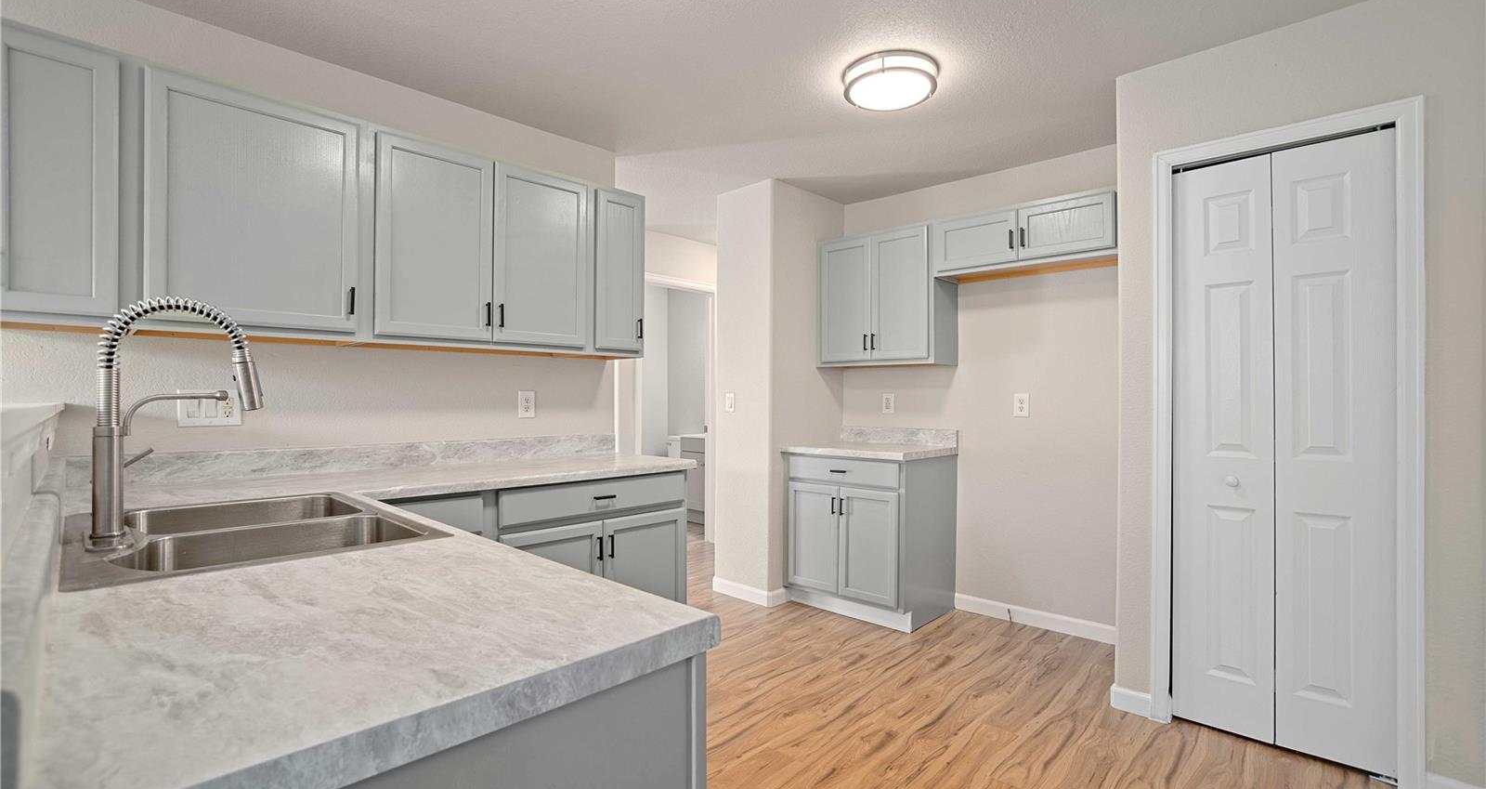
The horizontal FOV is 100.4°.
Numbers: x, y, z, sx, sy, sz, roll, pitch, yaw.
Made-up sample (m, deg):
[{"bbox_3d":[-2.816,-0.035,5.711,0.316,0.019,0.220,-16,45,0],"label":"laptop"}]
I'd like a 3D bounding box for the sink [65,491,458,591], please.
[{"bbox_3d":[-1.054,0.376,1.309,0.790,0.198,0.535,0,0,45],"label":"sink"}]

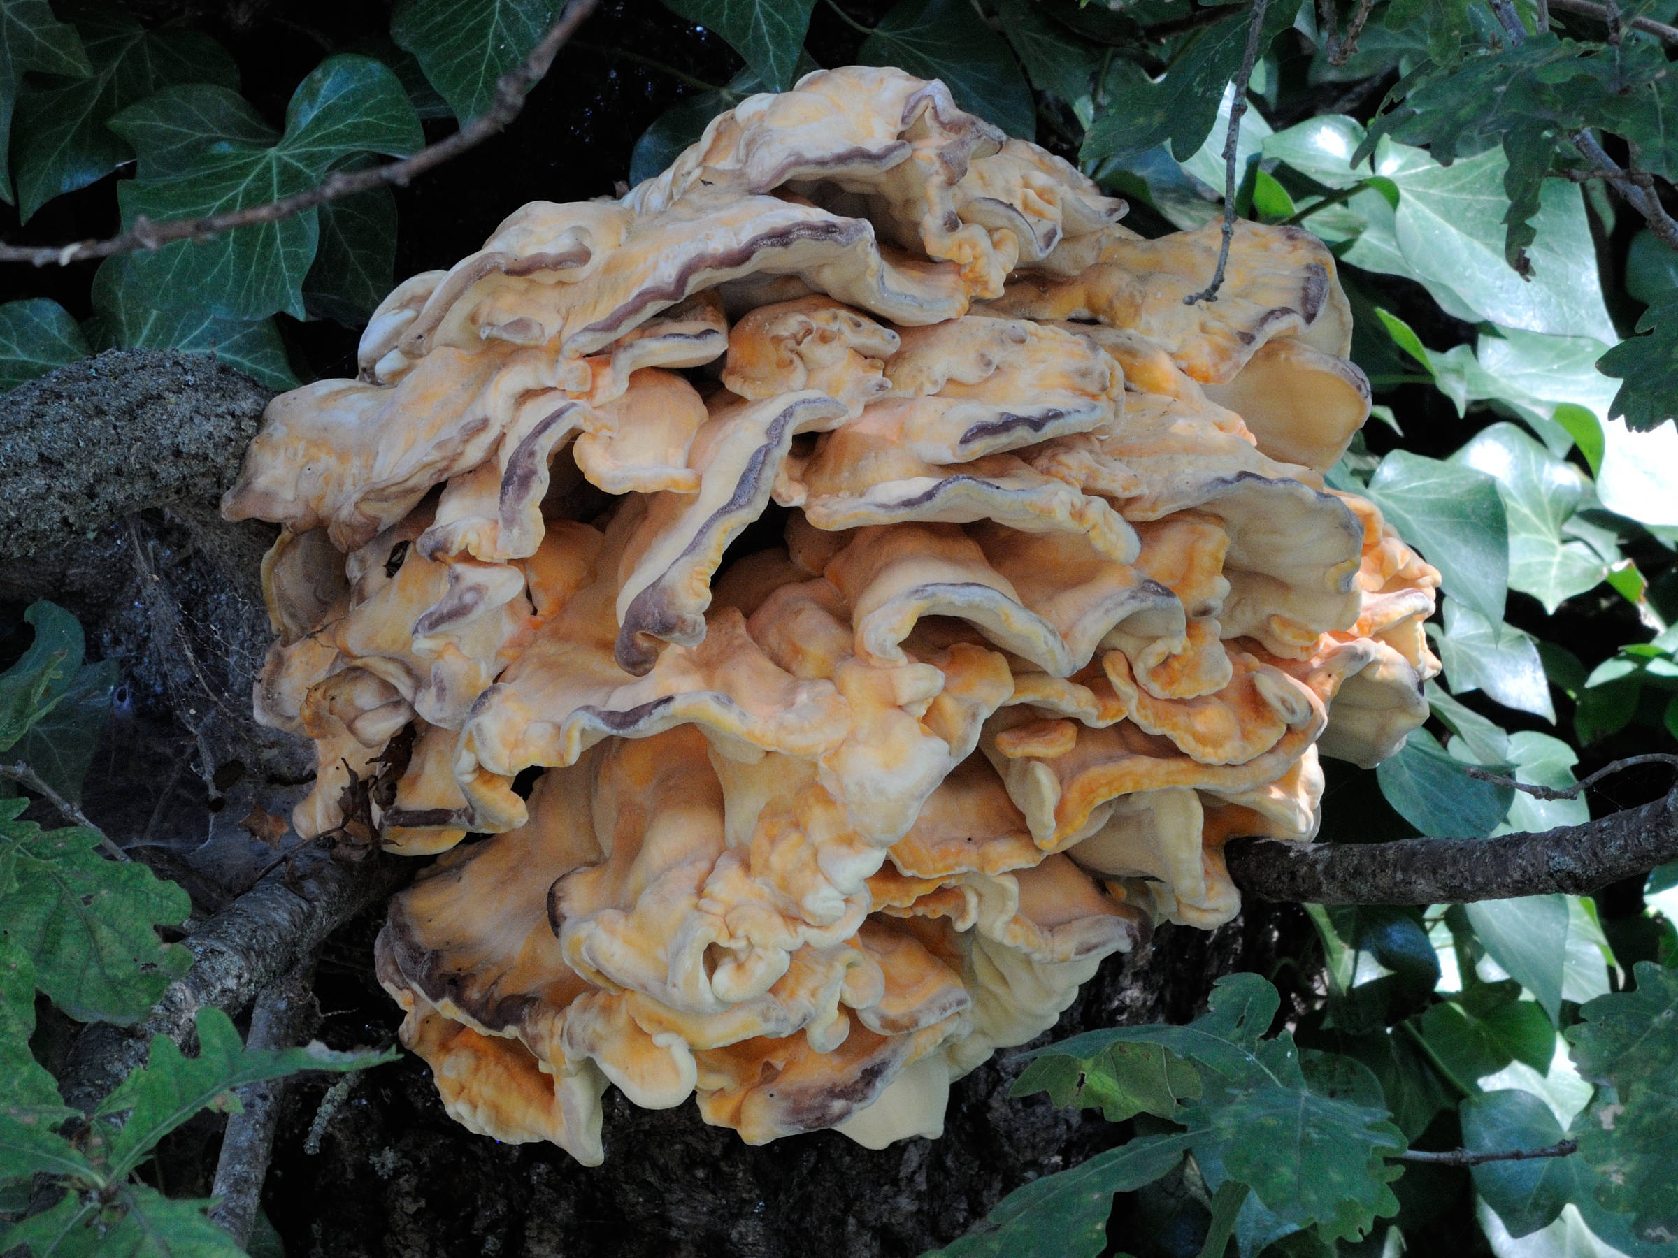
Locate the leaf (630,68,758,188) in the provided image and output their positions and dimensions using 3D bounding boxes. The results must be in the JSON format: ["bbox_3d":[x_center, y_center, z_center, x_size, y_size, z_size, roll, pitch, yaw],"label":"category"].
[{"bbox_3d":[-0.039,-0.139,2.760,0.042,0.044,0.014,0,-21,16],"label":"leaf"}]

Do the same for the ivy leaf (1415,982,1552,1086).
[{"bbox_3d":[0.184,0.117,2.760,0.041,0.035,0.013,0,-18,-6],"label":"ivy leaf"}]

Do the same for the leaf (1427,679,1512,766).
[{"bbox_3d":[0.177,0.027,2.760,0.034,0.029,0.011,0,-27,-24],"label":"leaf"}]

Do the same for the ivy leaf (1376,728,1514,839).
[{"bbox_3d":[0.171,0.044,2.740,0.039,0.035,0.012,0,-21,9],"label":"ivy leaf"}]

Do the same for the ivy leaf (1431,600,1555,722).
[{"bbox_3d":[0.186,0.009,2.760,0.037,0.039,0.014,0,-27,-16],"label":"ivy leaf"}]

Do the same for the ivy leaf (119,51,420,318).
[{"bbox_3d":[-0.159,-0.123,2.700,0.085,0.078,0.024,0,-21,0],"label":"ivy leaf"}]

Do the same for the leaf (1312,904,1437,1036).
[{"bbox_3d":[0.153,0.095,2.760,0.036,0.042,0.016,0,-21,-13],"label":"leaf"}]

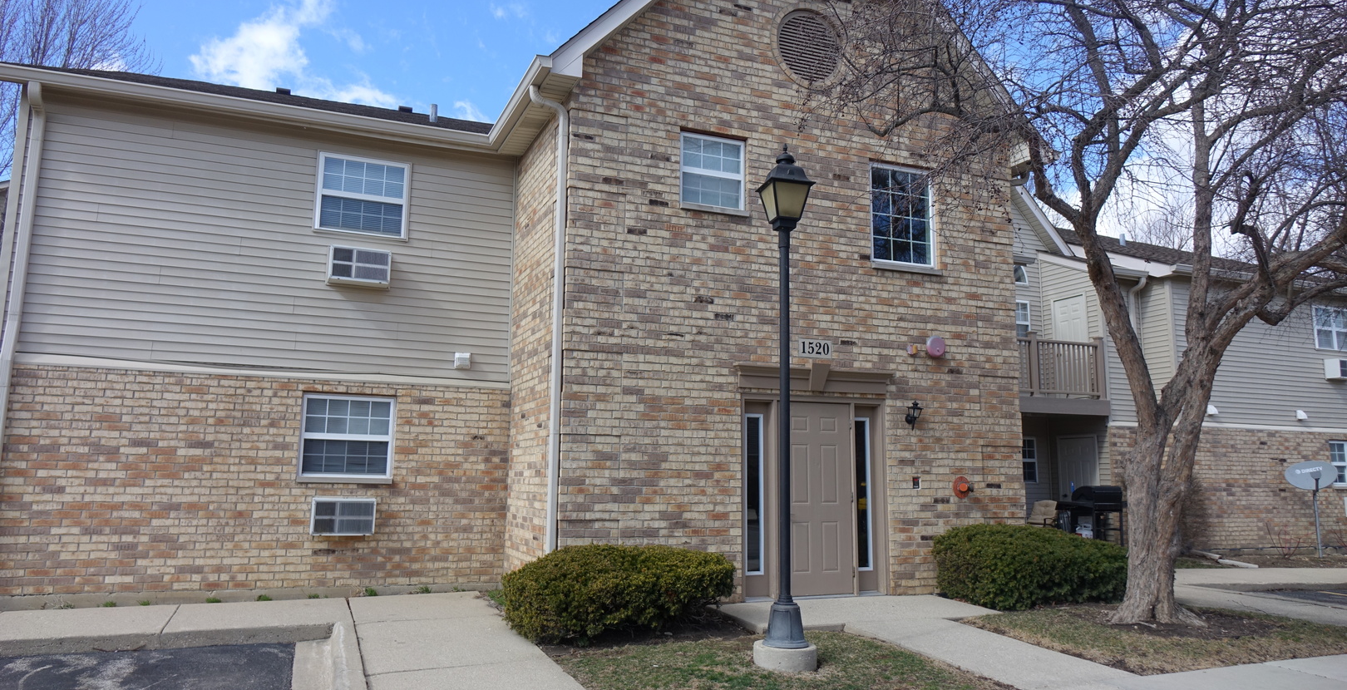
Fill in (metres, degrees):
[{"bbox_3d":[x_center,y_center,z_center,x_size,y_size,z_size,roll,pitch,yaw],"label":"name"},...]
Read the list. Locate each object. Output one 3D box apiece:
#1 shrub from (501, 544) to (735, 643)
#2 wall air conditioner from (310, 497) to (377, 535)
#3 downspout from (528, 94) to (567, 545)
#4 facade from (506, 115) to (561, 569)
[{"bbox_3d":[-0.463,1.998,7.466,1.940,0.670,1.230,4,-10,-22],"label":"shrub"},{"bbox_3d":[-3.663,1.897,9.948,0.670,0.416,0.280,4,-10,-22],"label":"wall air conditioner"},{"bbox_3d":[-1.284,-0.095,8.666,0.405,5.050,0.110,4,-10,-22],"label":"downspout"},{"bbox_3d":[-1.438,0.059,9.822,0.240,5.220,2.440,4,-10,-22],"label":"facade"}]

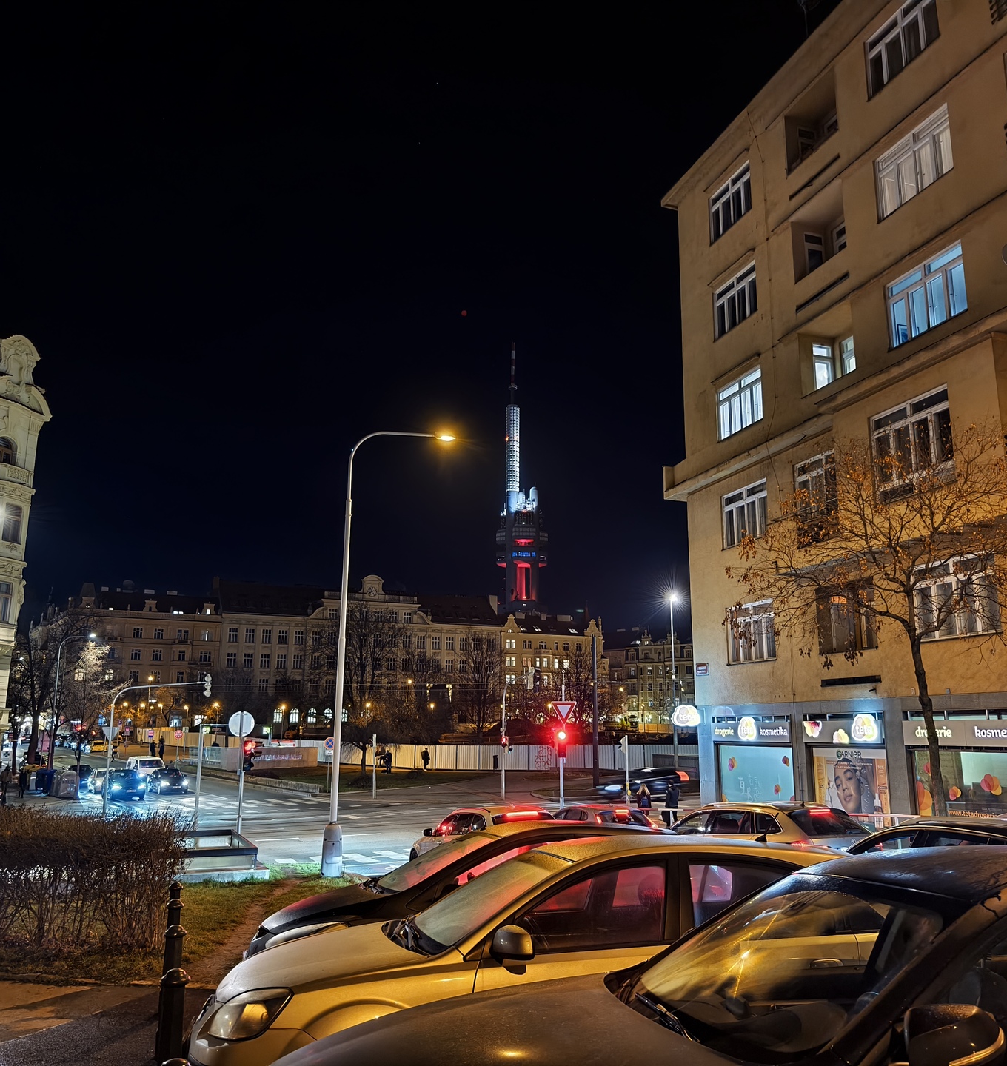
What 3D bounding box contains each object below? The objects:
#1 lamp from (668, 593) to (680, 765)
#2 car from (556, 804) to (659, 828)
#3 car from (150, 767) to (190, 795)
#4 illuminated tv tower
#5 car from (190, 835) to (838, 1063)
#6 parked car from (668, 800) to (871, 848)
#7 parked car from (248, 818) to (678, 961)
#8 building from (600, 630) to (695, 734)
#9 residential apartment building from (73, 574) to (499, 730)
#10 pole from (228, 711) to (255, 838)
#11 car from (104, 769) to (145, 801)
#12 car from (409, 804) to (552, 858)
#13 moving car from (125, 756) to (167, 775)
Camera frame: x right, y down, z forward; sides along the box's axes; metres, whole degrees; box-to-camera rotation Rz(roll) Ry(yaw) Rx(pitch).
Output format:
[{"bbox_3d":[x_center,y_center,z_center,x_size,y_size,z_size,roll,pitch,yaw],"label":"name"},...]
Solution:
[{"bbox_3d":[9.252,8.469,50.352,0.400,10.575,0.900,5,-13,-20],"label":"lamp"},{"bbox_3d":[2.163,7.502,23.354,1.740,1.460,4.150,4,-15,-18],"label":"car"},{"bbox_3d":[-19.084,13.913,53.675,1.800,1.470,4.350,7,-14,-27],"label":"car"},{"bbox_3d":[10.151,0.158,505.036,28.000,216.000,28.000,0,-12,1],"label":"illuminated tv tower"},{"bbox_3d":[0.378,2.548,5.545,4.220,1.460,1.760,3,-16,-12],"label":"car"},{"bbox_3d":[4.113,5.310,15.901,1.820,1.480,4.650,5,-16,-20],"label":"parked car"},{"bbox_3d":[-0.029,3.218,7.938,4.250,1.460,1.770,3,-16,-15],"label":"parked car"},{"bbox_3d":[32.585,33.760,211.669,24.000,23.500,14.000,-4,-13,19],"label":"building"},{"bbox_3d":[-36.048,21.658,166.821,71.453,27.235,17.000,4,-13,-18],"label":"residential apartment building"},{"bbox_3d":[-6.977,6.663,24.746,0.700,3.918,0.140,4,-12,-16],"label":"pole"},{"bbox_3d":[-19.859,13.098,49.571,1.800,1.500,4.300,6,-13,-24],"label":"car"},{"bbox_3d":[-0.420,6.005,18.103,1.770,1.440,4.270,6,-17,-24],"label":"car"},{"bbox_3d":[-23.274,15.570,61.587,1.800,1.850,4.500,6,-13,-25],"label":"moving car"}]

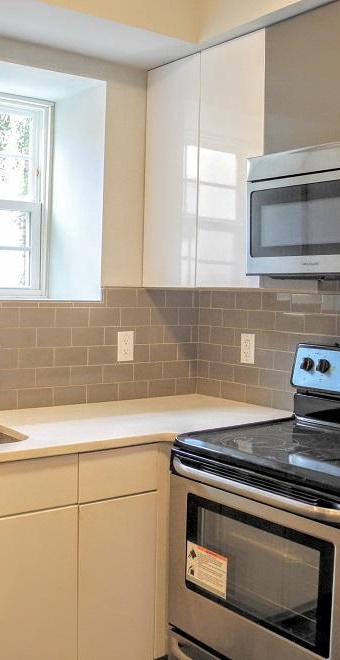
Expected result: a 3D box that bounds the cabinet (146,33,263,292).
[{"bbox_3d":[0.234,-0.622,2.823,0.321,0.917,0.688,-1,3,-39],"label":"cabinet"}]

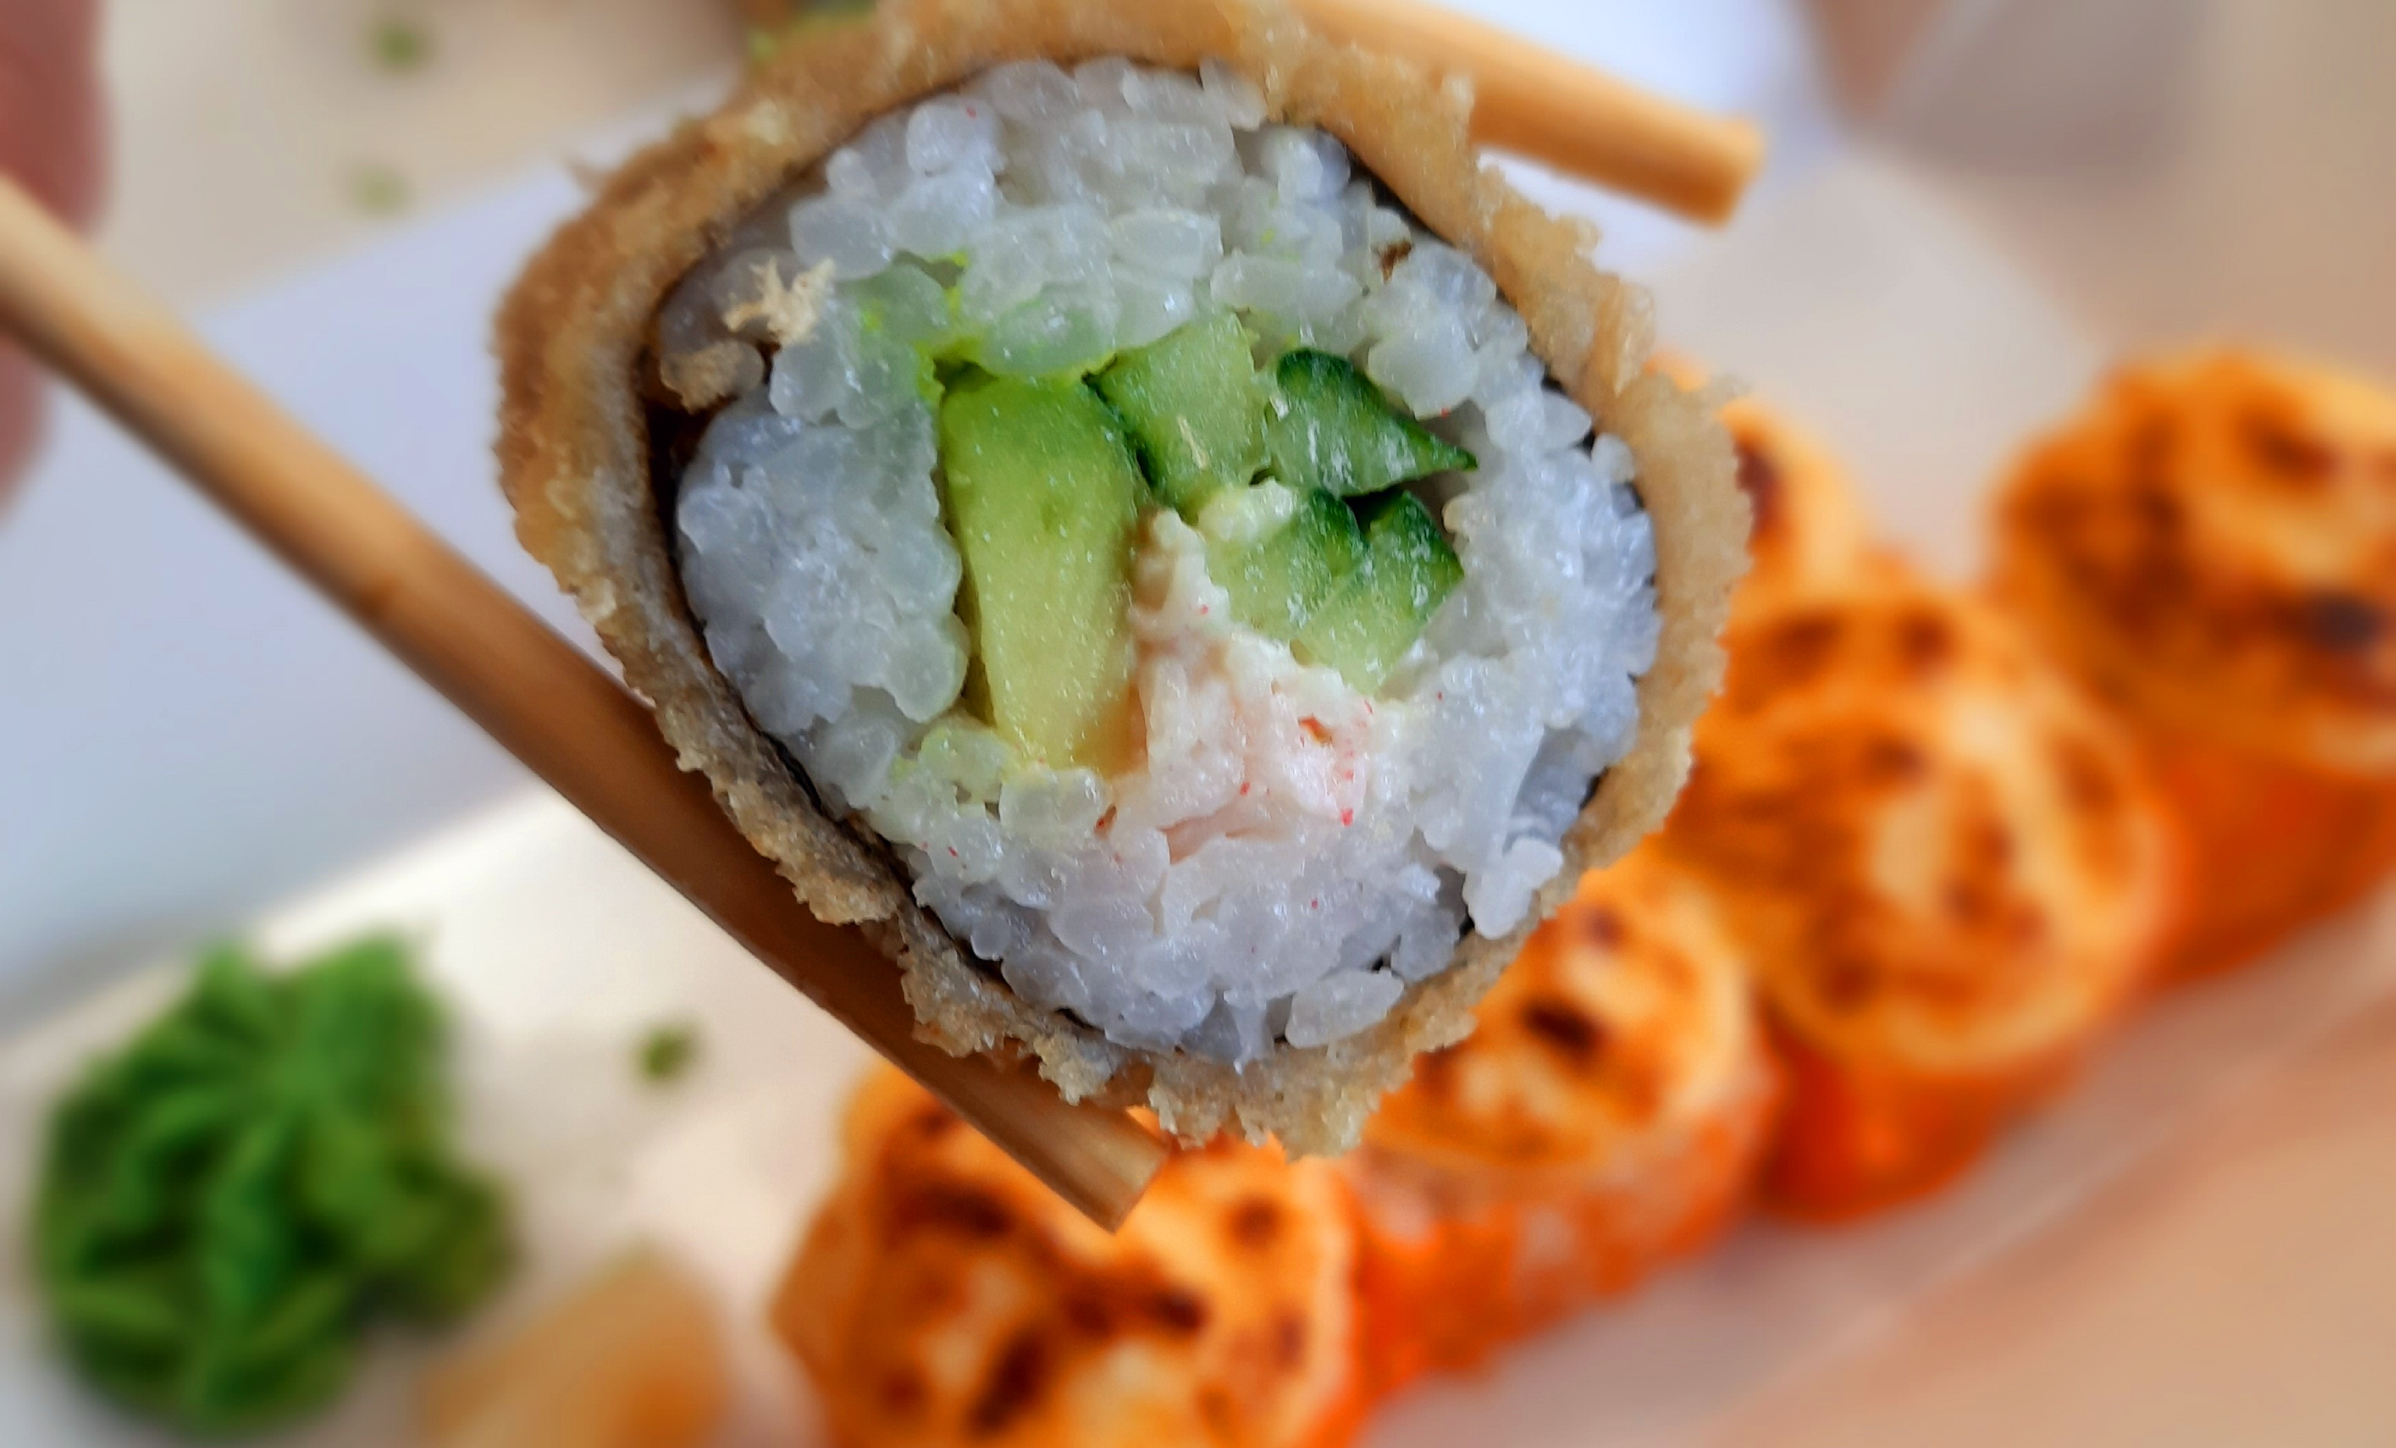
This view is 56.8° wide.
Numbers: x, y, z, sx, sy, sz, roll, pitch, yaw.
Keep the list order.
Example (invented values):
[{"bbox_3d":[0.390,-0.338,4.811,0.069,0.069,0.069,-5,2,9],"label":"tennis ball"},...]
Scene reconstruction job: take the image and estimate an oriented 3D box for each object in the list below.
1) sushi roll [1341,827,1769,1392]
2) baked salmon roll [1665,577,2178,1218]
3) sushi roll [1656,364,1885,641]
[{"bbox_3d":[0.030,0.036,0.212,0.045,0.038,0.045,0,55,0],"label":"sushi roll"},{"bbox_3d":[0.068,0.019,0.223,0.046,0.038,0.046,0,55,0],"label":"baked salmon roll"},{"bbox_3d":[0.047,-0.009,0.243,0.045,0.038,0.045,0,55,0],"label":"sushi roll"}]

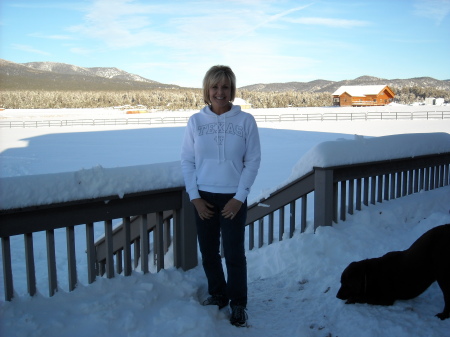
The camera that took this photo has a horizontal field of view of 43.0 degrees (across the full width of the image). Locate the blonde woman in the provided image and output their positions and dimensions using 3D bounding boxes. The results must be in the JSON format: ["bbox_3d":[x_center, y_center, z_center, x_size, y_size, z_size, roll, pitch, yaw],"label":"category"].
[{"bbox_3d":[-0.025,0.172,3.700,0.520,1.660,0.400,-1,7,2],"label":"blonde woman"}]

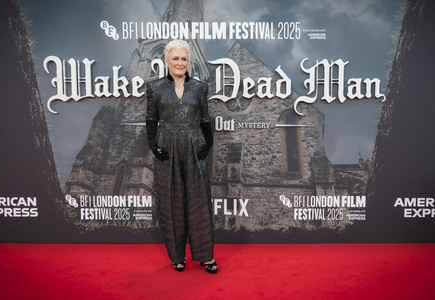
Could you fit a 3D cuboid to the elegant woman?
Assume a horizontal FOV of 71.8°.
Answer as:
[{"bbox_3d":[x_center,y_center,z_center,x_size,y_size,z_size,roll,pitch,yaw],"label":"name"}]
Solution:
[{"bbox_3d":[-0.272,0.045,2.282,0.520,1.720,0.340,-1,3,-12],"label":"elegant woman"}]

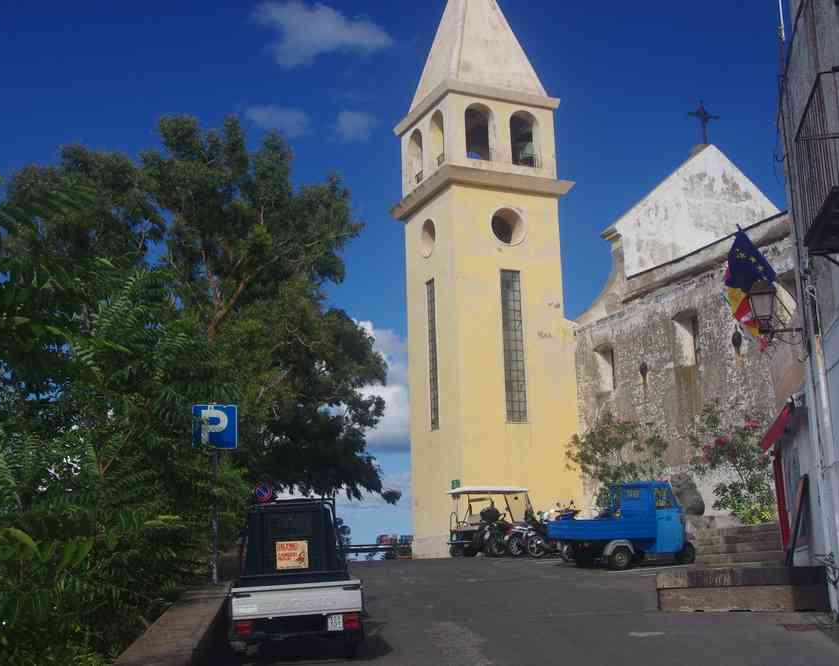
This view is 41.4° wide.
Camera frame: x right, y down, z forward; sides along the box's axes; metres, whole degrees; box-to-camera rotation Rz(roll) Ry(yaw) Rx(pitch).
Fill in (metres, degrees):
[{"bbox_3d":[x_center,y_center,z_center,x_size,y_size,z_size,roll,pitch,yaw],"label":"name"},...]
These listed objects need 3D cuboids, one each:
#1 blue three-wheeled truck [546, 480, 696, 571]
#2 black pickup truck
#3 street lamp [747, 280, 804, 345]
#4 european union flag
[{"bbox_3d":[4.336,3.829,22.215,3.130,1.660,1.460,3,-9,-27],"label":"blue three-wheeled truck"},{"bbox_3d":[-1.293,2.550,11.637,1.270,1.550,2.500,-2,-9,-7],"label":"black pickup truck"},{"bbox_3d":[4.170,-0.240,13.000,0.660,0.720,0.330,-4,-15,11],"label":"street lamp"},{"bbox_3d":[3.981,-0.872,13.350,0.640,0.770,0.280,-4,-15,11],"label":"european union flag"}]

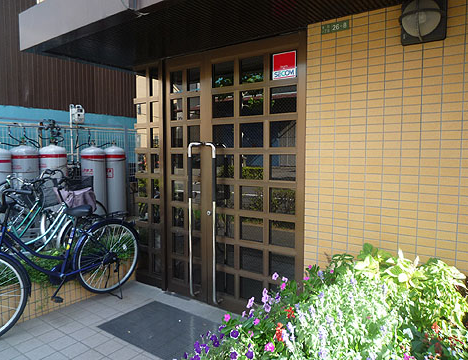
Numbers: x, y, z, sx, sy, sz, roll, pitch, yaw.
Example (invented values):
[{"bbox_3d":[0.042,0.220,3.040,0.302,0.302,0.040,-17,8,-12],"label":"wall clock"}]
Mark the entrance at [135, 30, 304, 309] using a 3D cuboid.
[{"bbox_3d":[-0.067,0.017,2.839,1.380,2.170,0.100,3,5,34],"label":"entrance"}]

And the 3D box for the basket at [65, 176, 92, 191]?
[{"bbox_3d":[-1.653,0.121,3.650,0.340,0.250,0.280,3,5,34],"label":"basket"}]

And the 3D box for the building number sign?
[{"bbox_3d":[0.642,-0.976,2.212,0.180,0.060,0.010,3,5,34],"label":"building number sign"}]

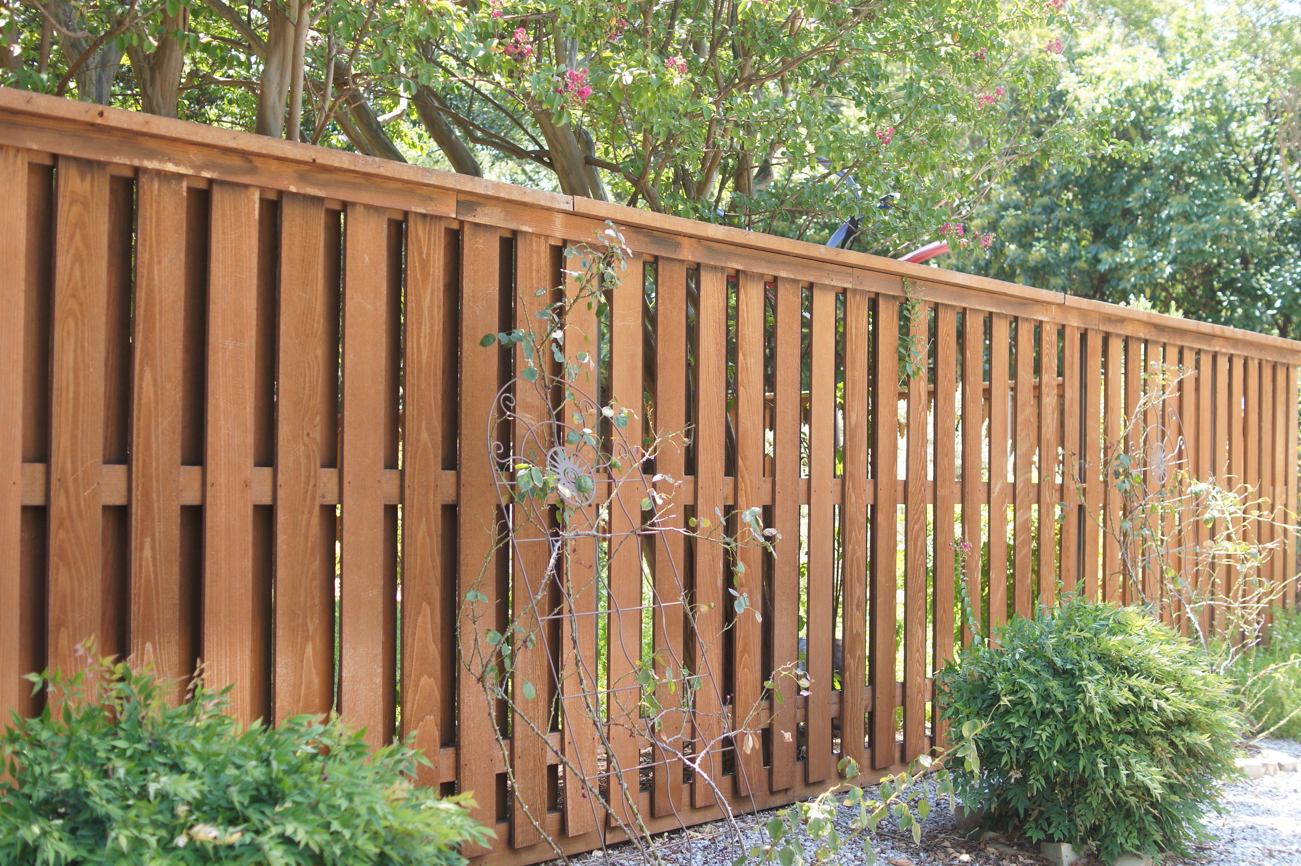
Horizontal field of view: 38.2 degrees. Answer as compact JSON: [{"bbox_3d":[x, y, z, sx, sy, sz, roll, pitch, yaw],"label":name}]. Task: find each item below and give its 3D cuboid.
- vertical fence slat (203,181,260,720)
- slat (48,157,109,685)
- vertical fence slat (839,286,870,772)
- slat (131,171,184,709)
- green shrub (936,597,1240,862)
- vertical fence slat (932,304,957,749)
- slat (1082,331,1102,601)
[{"bbox_3d":[-1.008,0.268,4.468,0.018,1.725,0.138,-1,-2,38],"label":"vertical fence slat"},{"bbox_3d":[-1.270,0.255,4.133,0.018,1.725,0.138,-1,-2,38],"label":"slat"},{"bbox_3d":[0.722,0.351,6.669,0.018,1.725,0.138,-1,-2,38],"label":"vertical fence slat"},{"bbox_3d":[-1.139,0.261,4.300,0.018,1.725,0.138,-1,-2,38],"label":"slat"},{"bbox_3d":[1.370,0.895,5.880,0.950,0.790,0.920,0,-2,13],"label":"green shrub"},{"bbox_3d":[1.121,0.371,7.176,0.018,1.725,0.138,-1,-2,38],"label":"vertical fence slat"},{"bbox_3d":[1.926,0.410,8.202,0.018,1.725,0.138,-1,-2,38],"label":"slat"}]

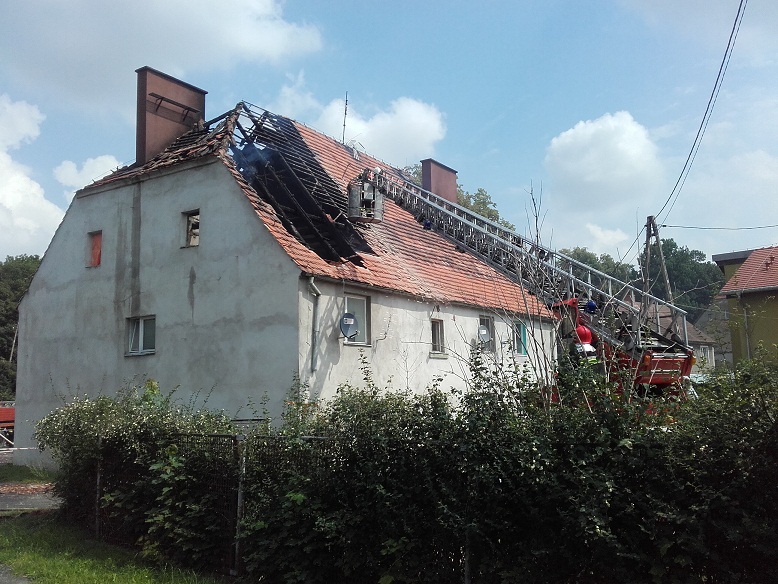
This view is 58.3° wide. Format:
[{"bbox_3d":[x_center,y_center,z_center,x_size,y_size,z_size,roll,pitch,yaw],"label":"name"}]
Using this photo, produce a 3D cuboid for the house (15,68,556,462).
[{"bbox_3d":[-2.680,-0.564,32.023,14.501,15.035,21.243,-6,-9,32],"label":"house"}]

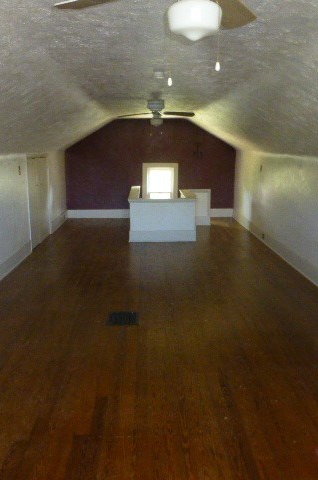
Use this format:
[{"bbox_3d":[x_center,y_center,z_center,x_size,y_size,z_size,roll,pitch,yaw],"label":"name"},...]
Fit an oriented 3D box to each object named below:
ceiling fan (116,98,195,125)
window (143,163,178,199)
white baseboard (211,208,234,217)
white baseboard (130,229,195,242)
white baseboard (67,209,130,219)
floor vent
[{"bbox_3d":[-0.034,-1.736,6.098,1.080,0.370,1.080,0,12,-2],"label":"ceiling fan"},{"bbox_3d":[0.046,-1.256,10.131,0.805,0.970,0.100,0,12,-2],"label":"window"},{"bbox_3d":[1.445,-0.613,10.318,0.605,0.195,0.025,0,12,-2],"label":"white baseboard"},{"bbox_3d":[0.072,-0.060,7.633,1.155,0.190,0.025,0,12,-2],"label":"white baseboard"},{"bbox_3d":[-1.356,-0.594,10.227,1.480,0.195,0.025,0,12,-2],"label":"white baseboard"},{"bbox_3d":[-0.338,0.742,4.185,0.280,0.020,0.340,0,12,-2],"label":"floor vent"}]

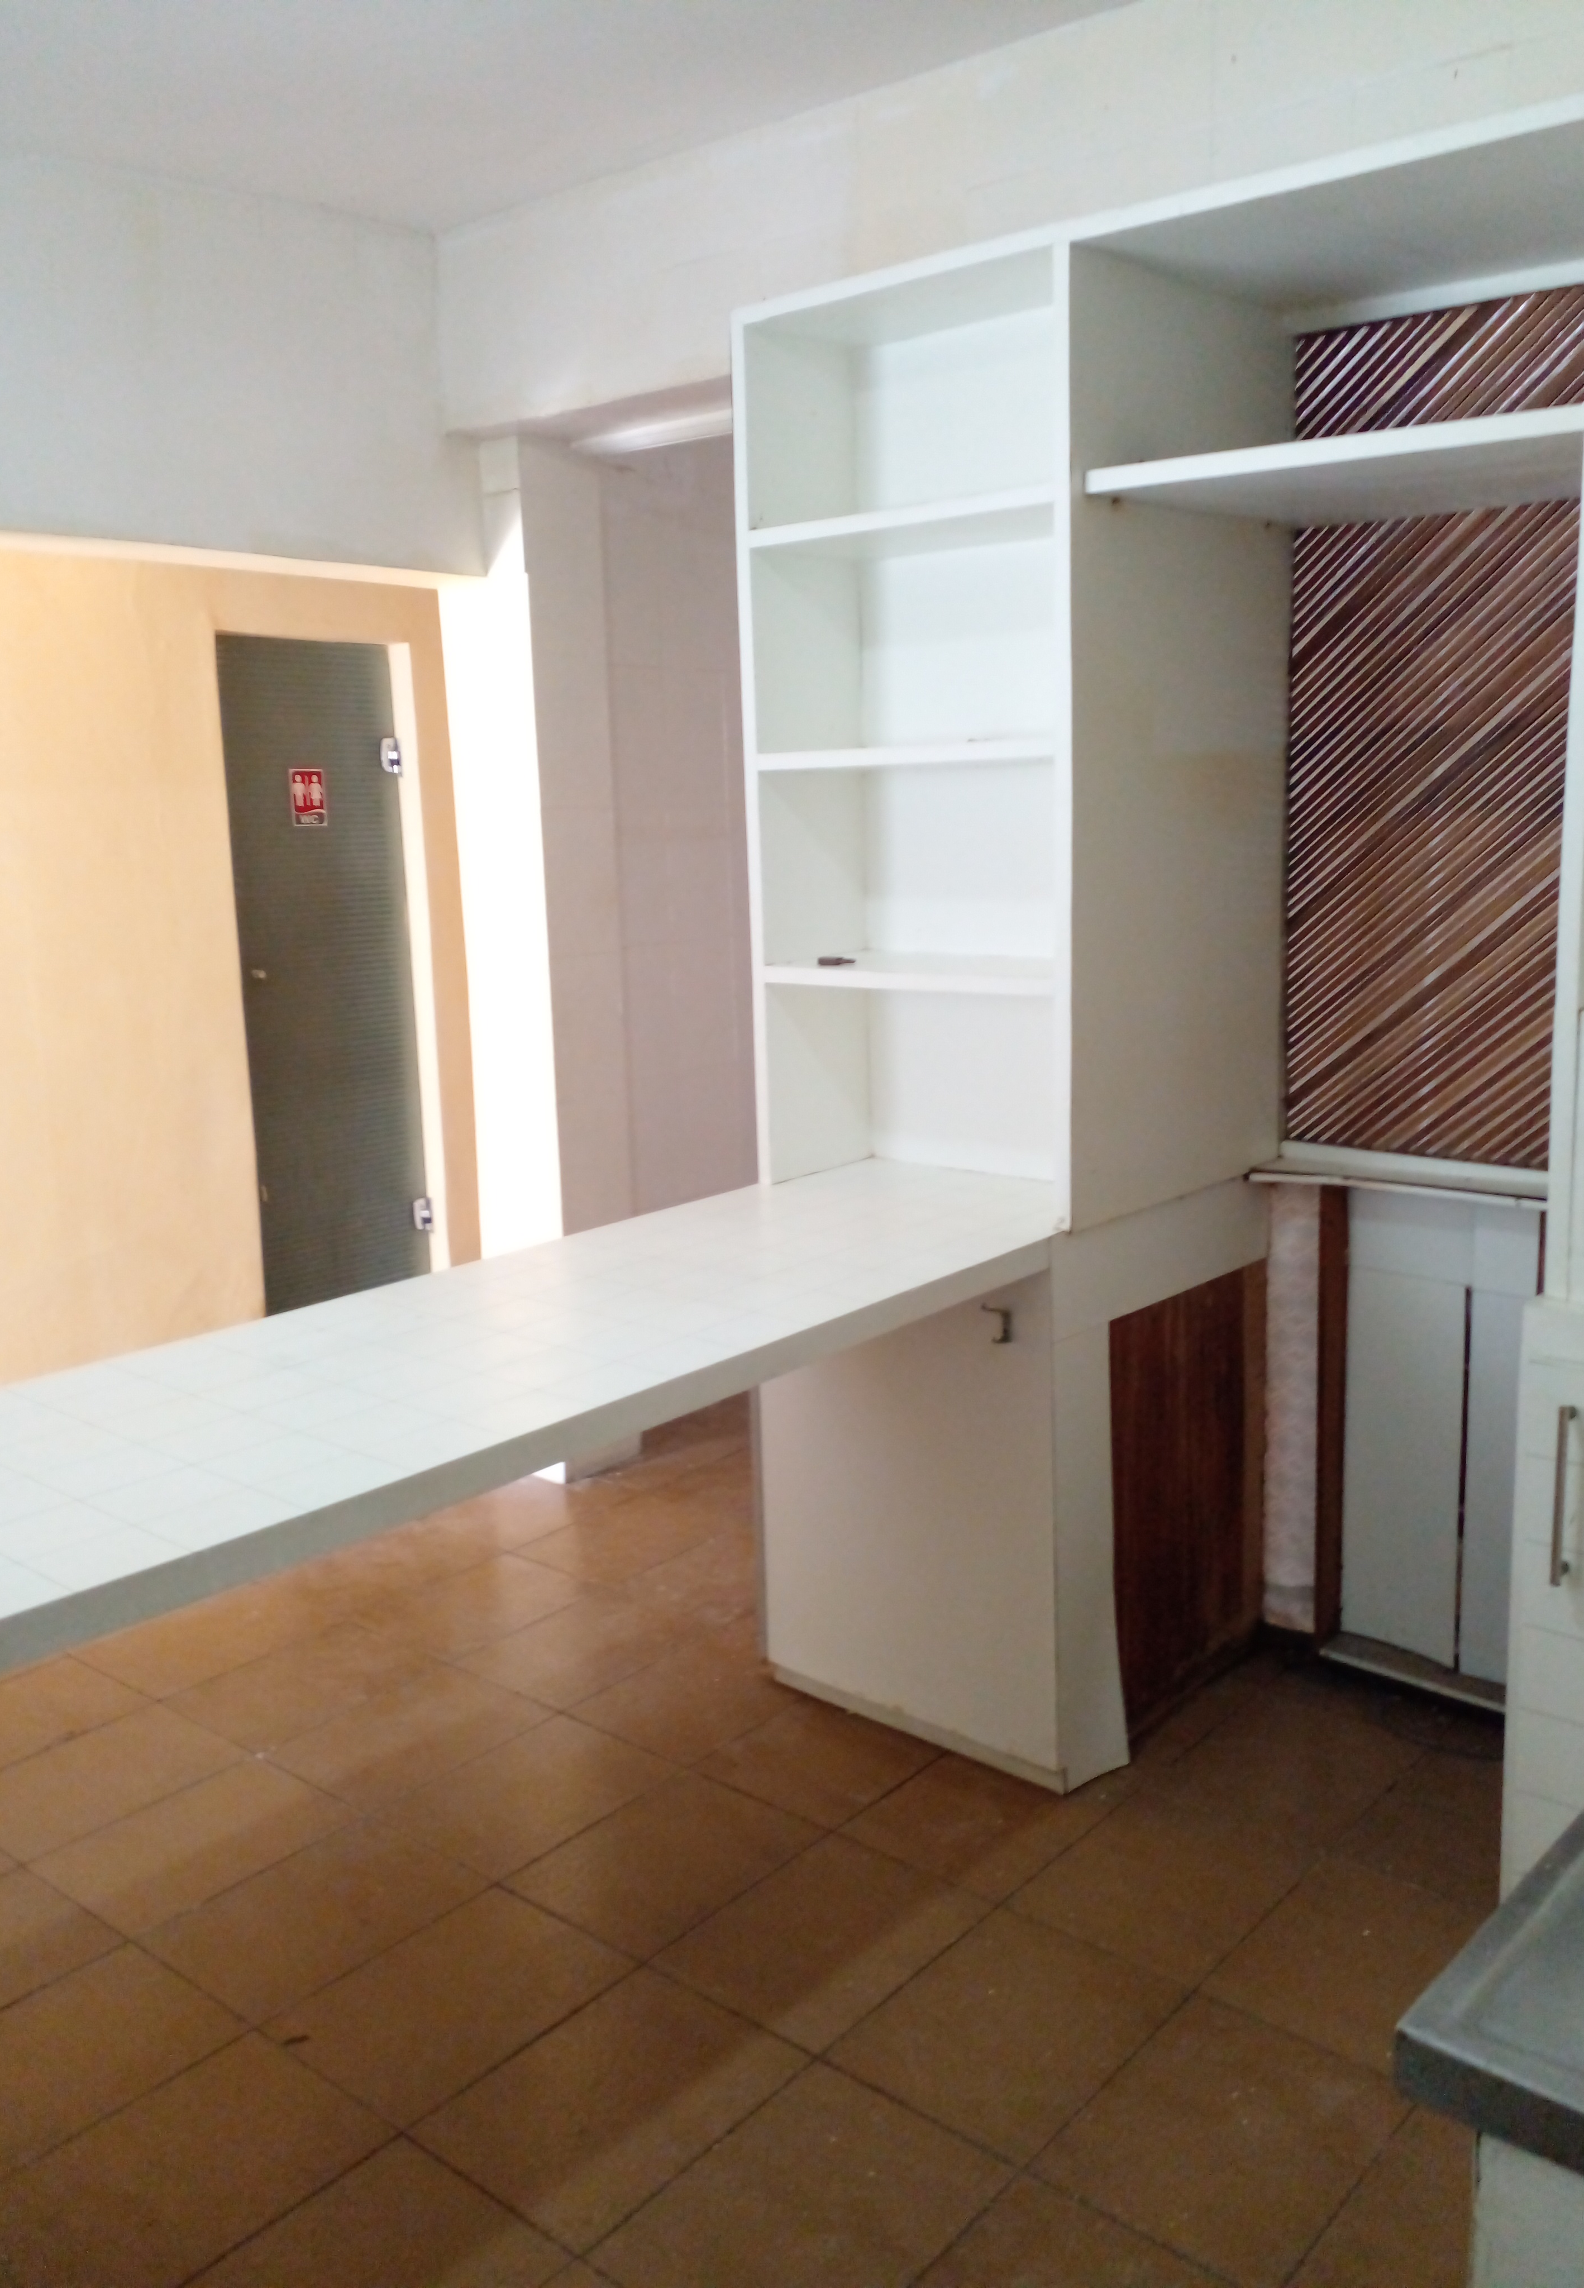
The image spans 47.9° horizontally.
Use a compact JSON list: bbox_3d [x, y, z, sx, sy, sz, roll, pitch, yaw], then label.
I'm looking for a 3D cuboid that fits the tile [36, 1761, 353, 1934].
[{"bbox_3d":[-0.903,1.068,2.727,0.298,0.010,0.399,7,13,40],"label":"tile"}]

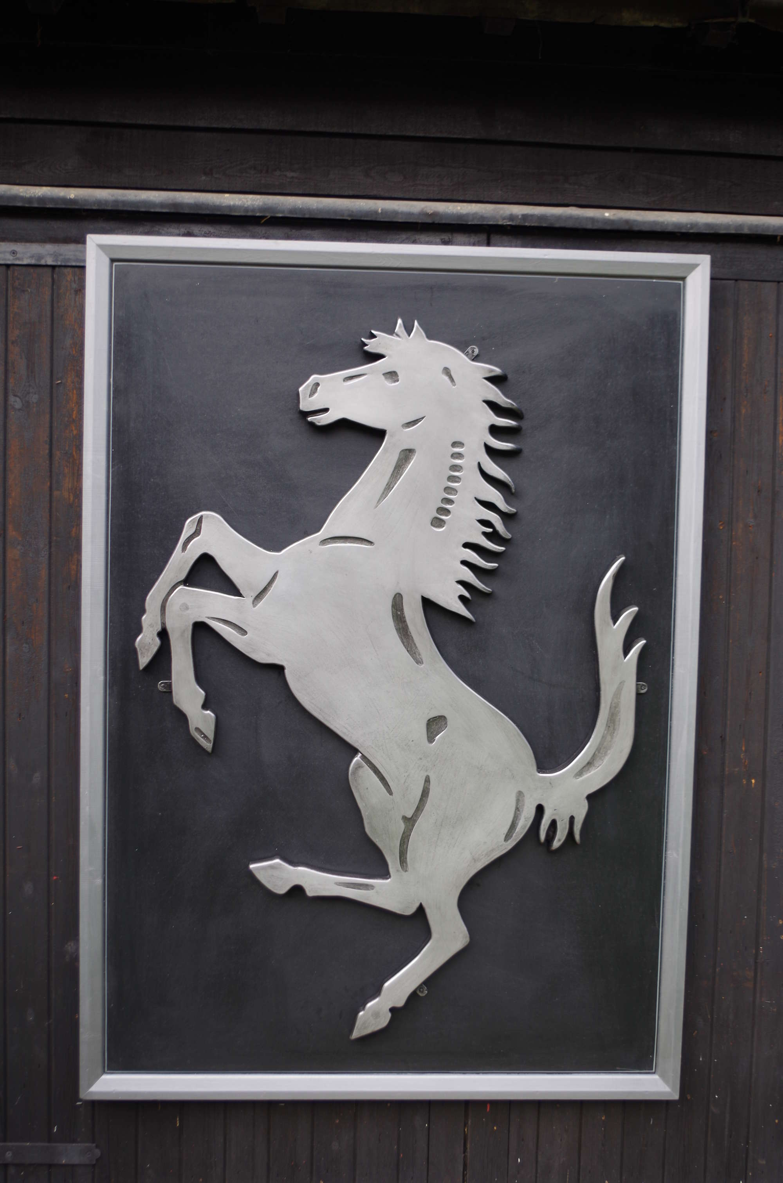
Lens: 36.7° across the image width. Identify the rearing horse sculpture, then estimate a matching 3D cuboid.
[{"bbox_3d":[0.003,0.197,2.493,1.068,1.522,0.030,1,3,-3],"label":"rearing horse sculpture"}]

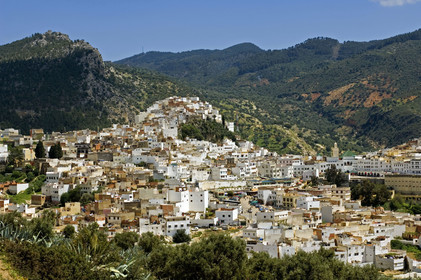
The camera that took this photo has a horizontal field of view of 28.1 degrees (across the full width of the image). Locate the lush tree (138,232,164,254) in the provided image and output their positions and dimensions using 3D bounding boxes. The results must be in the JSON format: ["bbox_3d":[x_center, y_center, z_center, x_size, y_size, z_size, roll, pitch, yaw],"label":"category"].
[{"bbox_3d":[-10.520,18.540,150.000,4.640,4.100,4.400,0,1,0],"label":"lush tree"}]

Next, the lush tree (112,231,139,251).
[{"bbox_3d":[-15.660,18.610,155.000,4.790,3.870,4.550,0,1,0],"label":"lush tree"}]

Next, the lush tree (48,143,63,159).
[{"bbox_3d":[-103.170,6.990,560.000,9.320,10.650,8.850,0,1,0],"label":"lush tree"}]

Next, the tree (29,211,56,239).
[{"bbox_3d":[-20.970,10.730,105.000,3.490,3.870,3.320,0,1,0],"label":"tree"}]

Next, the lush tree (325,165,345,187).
[{"bbox_3d":[84.750,24.260,575.000,13.670,15.040,12.990,0,1,0],"label":"lush tree"}]

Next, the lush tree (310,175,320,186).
[{"bbox_3d":[69.890,26.960,560.000,6.660,7.990,6.320,0,1,0],"label":"lush tree"}]

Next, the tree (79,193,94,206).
[{"bbox_3d":[-63.380,30.410,430.000,8.180,7.160,7.770,0,1,0],"label":"tree"}]

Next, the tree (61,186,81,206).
[{"bbox_3d":[-72.700,29.550,440.000,11.510,10.460,10.930,0,1,0],"label":"tree"}]

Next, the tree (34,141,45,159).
[{"bbox_3d":[-113.820,6.320,560.000,6.660,11.980,6.320,0,1,0],"label":"tree"}]

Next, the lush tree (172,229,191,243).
[{"bbox_3d":[-12.750,42.000,370.000,7.920,6.160,7.520,0,1,0],"label":"lush tree"}]

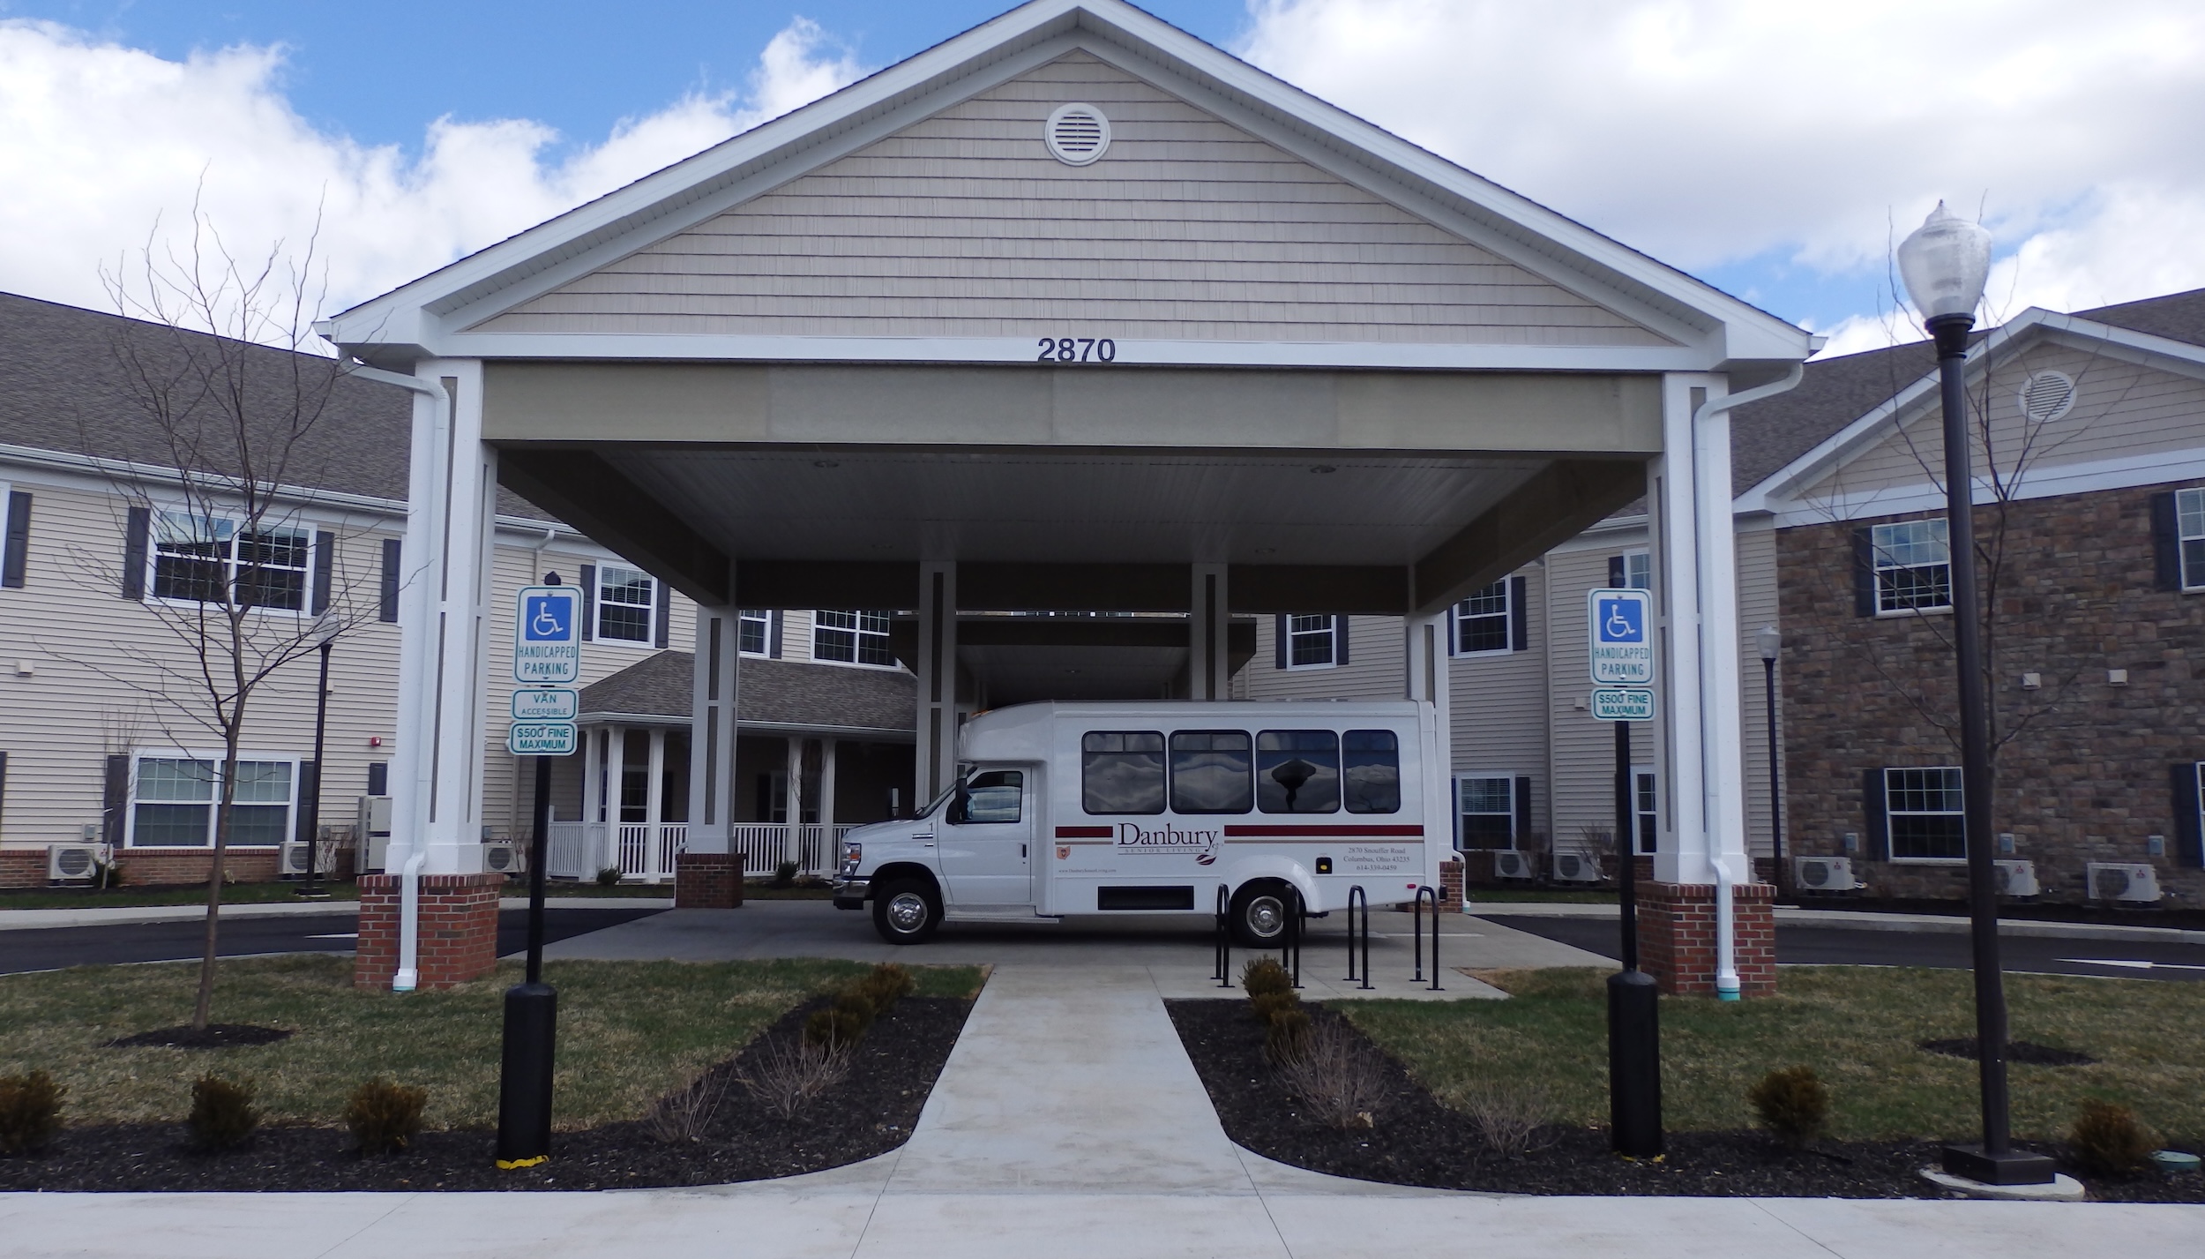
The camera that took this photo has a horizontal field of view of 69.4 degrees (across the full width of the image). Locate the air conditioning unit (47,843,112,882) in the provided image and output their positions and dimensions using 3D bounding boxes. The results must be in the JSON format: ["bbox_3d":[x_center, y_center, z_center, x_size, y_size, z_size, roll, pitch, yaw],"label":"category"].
[{"bbox_3d":[-15.934,3.625,24.820,0.330,0.573,0.846,-6,-10,44],"label":"air conditioning unit"}]

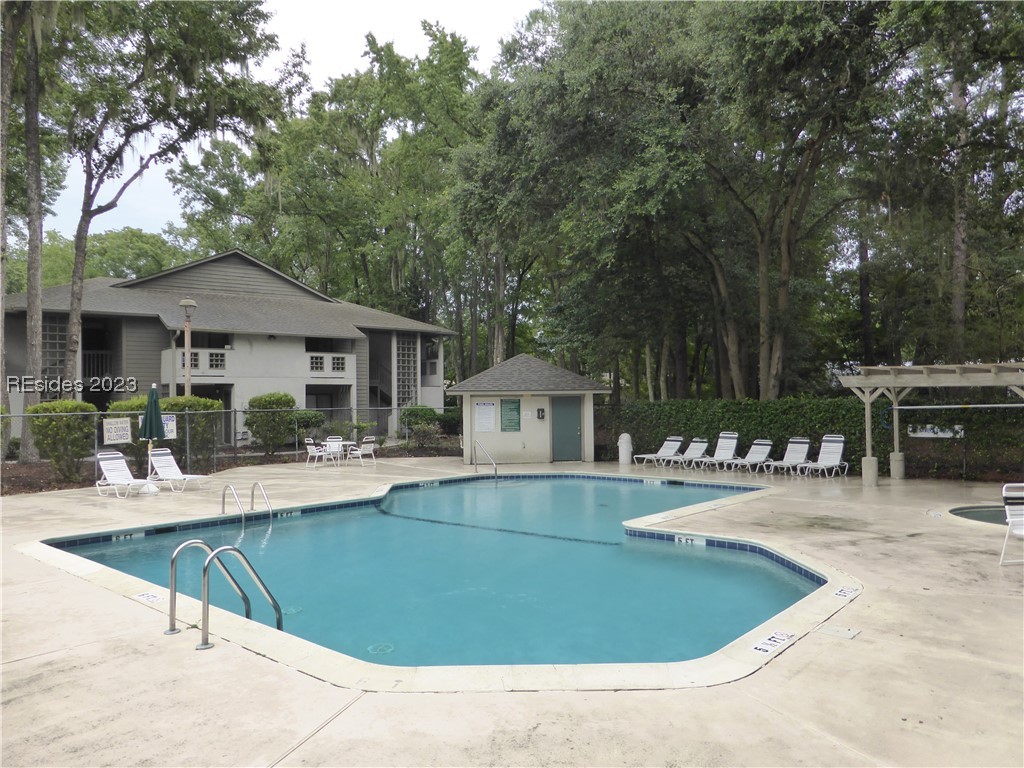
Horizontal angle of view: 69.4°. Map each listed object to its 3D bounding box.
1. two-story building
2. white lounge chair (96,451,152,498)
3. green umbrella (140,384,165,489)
[{"bbox_3d":[-13.430,-1.724,33.230,19.800,8.300,12.000,0,0,-44],"label":"two-story building"},{"bbox_3d":[-8.309,1.956,15.961,1.503,0.871,0.677,0,0,33],"label":"white lounge chair"},{"bbox_3d":[-7.886,1.167,16.200,0.560,2.330,0.560,2,0,0],"label":"green umbrella"}]

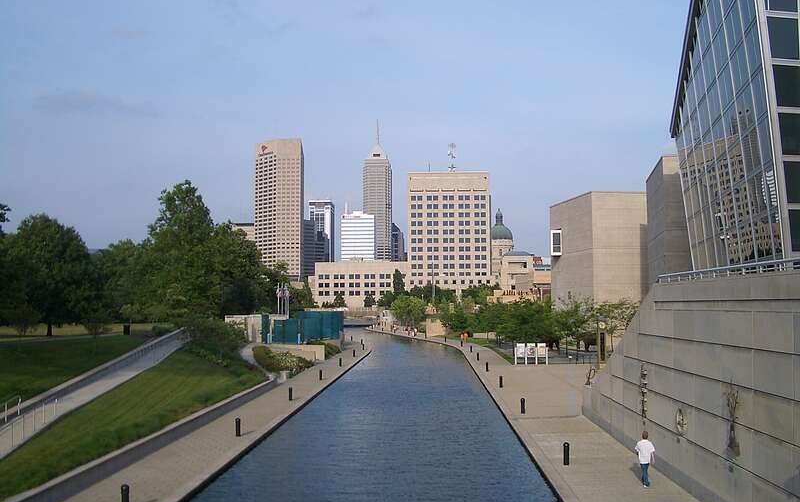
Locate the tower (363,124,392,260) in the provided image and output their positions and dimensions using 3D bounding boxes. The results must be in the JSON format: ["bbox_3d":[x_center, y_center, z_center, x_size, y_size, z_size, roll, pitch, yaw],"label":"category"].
[{"bbox_3d":[-27.830,-50.760,1077.990,38.690,246.970,39.000,0,-4,3],"label":"tower"}]

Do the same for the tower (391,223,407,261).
[{"bbox_3d":[-5.500,21.160,1215.010,27.440,122.030,34.000,0,-4,3],"label":"tower"}]

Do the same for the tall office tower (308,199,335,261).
[{"bbox_3d":[-114.880,3.900,1199.810,33.050,155.280,37.000,0,-4,3],"label":"tall office tower"}]

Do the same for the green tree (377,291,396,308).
[{"bbox_3d":[-5.440,19.730,325.790,7.670,6.430,7.500,0,-4,3],"label":"green tree"}]

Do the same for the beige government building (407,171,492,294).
[{"bbox_3d":[25.230,-4.330,418.040,39.540,65.630,45.000,0,-4,3],"label":"beige government building"}]

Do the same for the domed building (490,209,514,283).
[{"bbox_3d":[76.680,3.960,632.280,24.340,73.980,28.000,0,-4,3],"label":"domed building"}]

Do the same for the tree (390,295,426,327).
[{"bbox_3d":[1.890,13.540,179.610,8.010,7.310,8.000,0,-4,3],"label":"tree"}]

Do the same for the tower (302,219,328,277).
[{"bbox_3d":[-94.180,13.530,915.690,32.900,97.030,38.000,0,-4,3],"label":"tower"}]

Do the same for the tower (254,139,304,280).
[{"bbox_3d":[-117.140,-26.650,810.150,45.680,162.940,44.000,0,-4,3],"label":"tower"}]

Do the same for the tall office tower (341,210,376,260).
[{"bbox_3d":[-41.130,8.470,825.210,33.430,94.320,32.000,0,-4,3],"label":"tall office tower"}]

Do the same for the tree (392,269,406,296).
[{"bbox_3d":[-0.220,15.340,344.900,5.980,14.910,5.500,0,-4,3],"label":"tree"}]

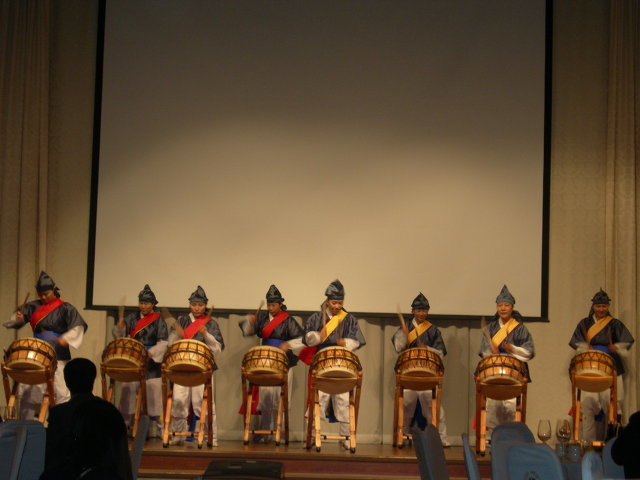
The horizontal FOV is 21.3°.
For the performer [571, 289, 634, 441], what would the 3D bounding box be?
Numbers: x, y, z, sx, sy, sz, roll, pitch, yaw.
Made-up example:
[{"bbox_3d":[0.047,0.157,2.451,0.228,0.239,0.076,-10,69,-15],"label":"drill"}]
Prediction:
[{"bbox_3d":[3.115,1.437,18.826,0.710,1.803,0.500,1,-5,8],"label":"performer"}]

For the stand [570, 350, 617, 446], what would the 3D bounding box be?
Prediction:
[{"bbox_3d":[2.960,1.753,18.455,0.510,1.106,0.560,1,-5,5],"label":"stand"}]

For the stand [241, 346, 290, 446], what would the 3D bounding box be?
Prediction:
[{"bbox_3d":[-0.580,1.660,18.100,0.510,1.040,0.520,1,-5,5],"label":"stand"}]

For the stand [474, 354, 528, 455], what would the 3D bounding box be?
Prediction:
[{"bbox_3d":[1.805,1.643,16.909,0.530,1.007,0.560,1,-5,6],"label":"stand"}]

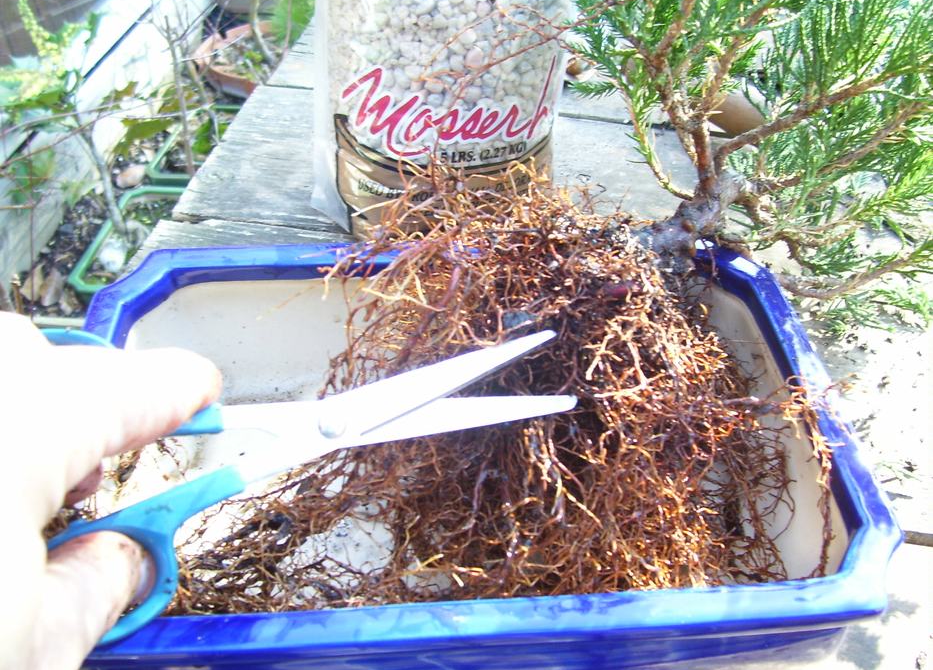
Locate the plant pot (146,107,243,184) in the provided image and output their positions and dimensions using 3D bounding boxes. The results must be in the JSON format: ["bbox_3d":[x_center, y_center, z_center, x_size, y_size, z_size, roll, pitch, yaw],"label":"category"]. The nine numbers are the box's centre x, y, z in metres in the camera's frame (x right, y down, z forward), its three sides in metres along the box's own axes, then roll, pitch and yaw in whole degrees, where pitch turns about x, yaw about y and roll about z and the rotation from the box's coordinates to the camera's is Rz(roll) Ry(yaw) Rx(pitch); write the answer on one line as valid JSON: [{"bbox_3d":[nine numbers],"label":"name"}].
[{"bbox_3d":[-0.275,-0.212,1.148,0.190,0.060,0.168,5,44,4],"label":"plant pot"}]

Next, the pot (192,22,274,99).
[{"bbox_3d":[-0.286,-0.395,1.346,0.202,0.047,0.202,0,44,0],"label":"pot"}]

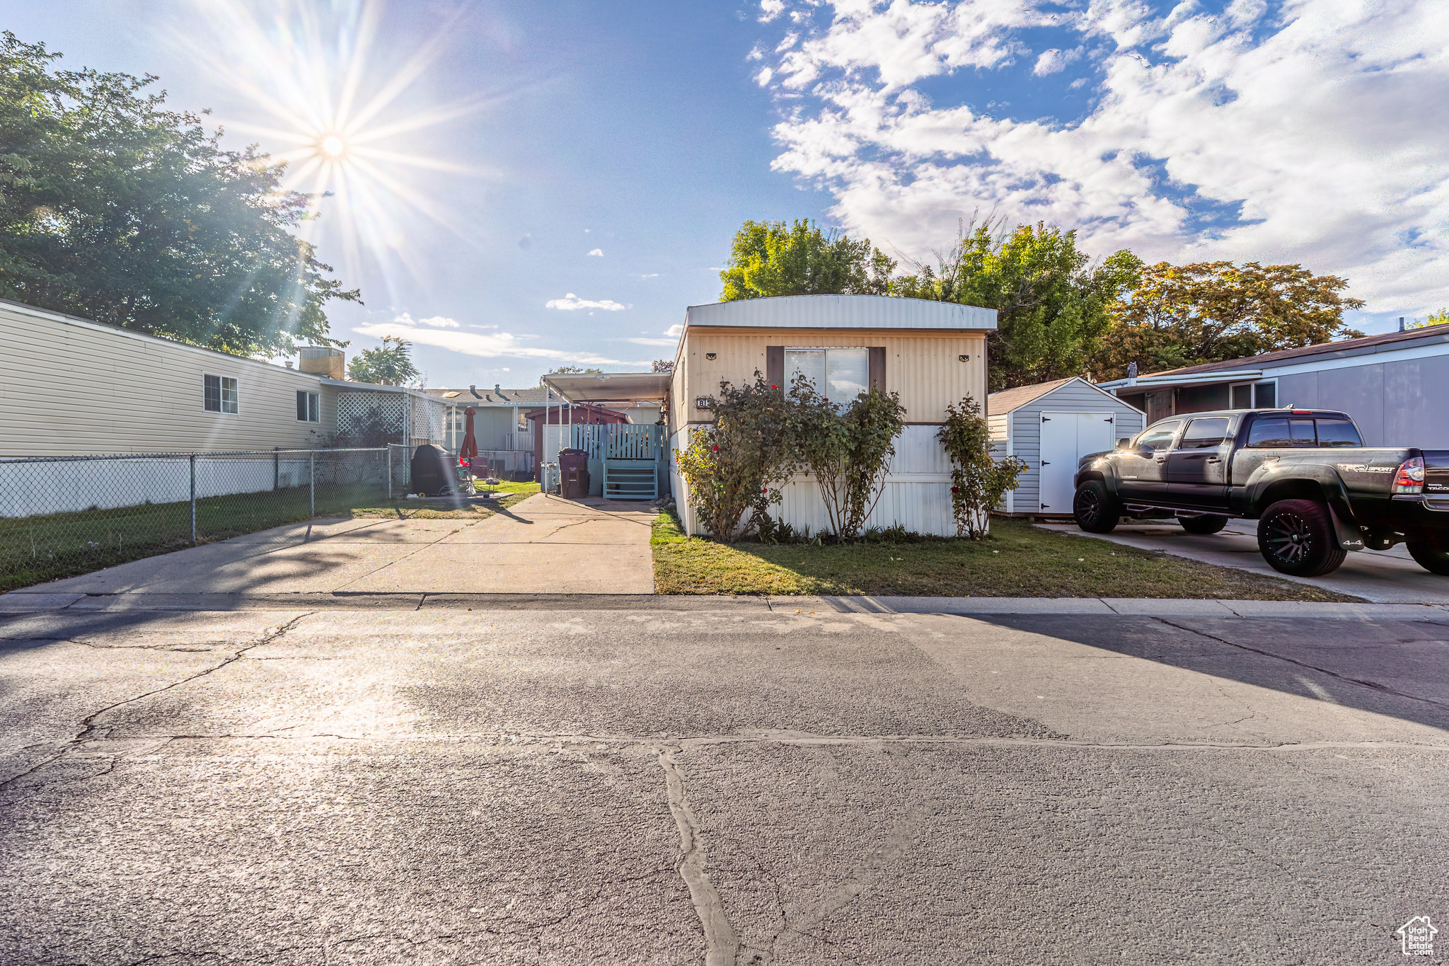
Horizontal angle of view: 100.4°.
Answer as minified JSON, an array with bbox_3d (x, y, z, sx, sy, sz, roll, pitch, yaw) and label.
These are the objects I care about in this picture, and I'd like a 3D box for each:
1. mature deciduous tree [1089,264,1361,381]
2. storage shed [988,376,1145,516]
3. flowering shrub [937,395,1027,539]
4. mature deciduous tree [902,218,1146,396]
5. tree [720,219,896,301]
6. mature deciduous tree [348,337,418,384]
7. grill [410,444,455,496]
[{"bbox_3d":[19.020,-4.095,23.157,8.800,8.730,8.600,-1,2,-6],"label":"mature deciduous tree"},{"bbox_3d":[6.509,-0.704,12.582,2.580,2.600,2.480,-1,2,-6],"label":"storage shed"},{"bbox_3d":[3.634,-0.231,8.500,1.170,1.980,1.050,-1,2,-6],"label":"flowering shrub"},{"bbox_3d":[10.973,-4.785,22.680,8.400,10.020,8.200,-1,2,-6],"label":"mature deciduous tree"},{"bbox_3d":[3.612,-5.666,26.205,8.200,11.400,8.000,-1,2,-6],"label":"tree"},{"bbox_3d":[-15.248,-3.244,27.120,3.500,6.680,3.400,-1,2,-6],"label":"mature deciduous tree"},{"bbox_3d":[-6.816,-0.320,14.226,0.630,1.150,1.200,-1,2,-6],"label":"grill"}]

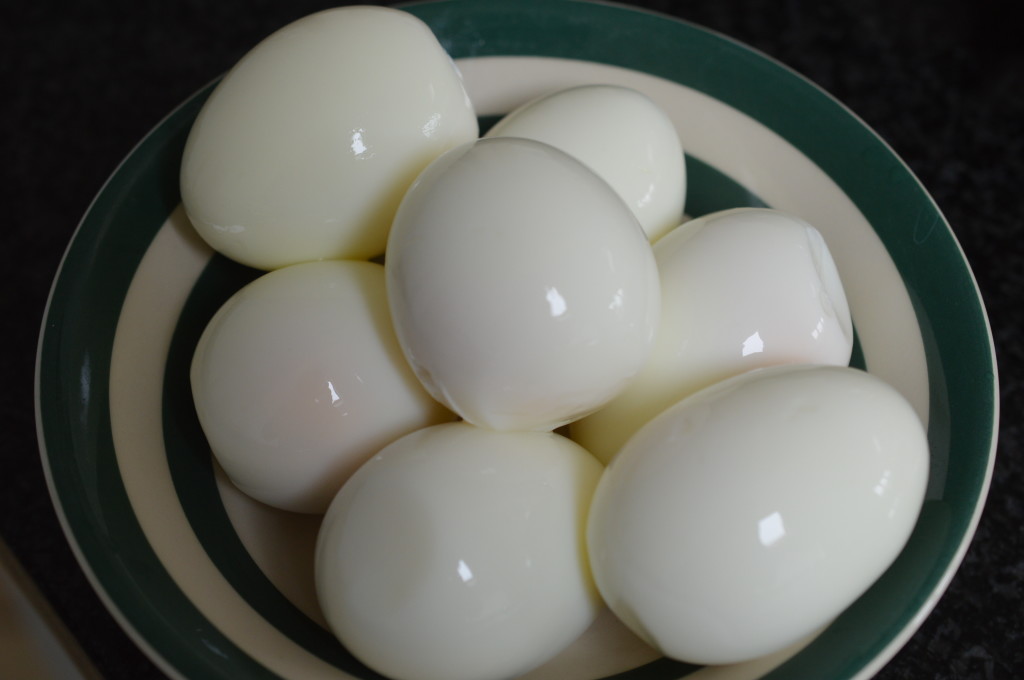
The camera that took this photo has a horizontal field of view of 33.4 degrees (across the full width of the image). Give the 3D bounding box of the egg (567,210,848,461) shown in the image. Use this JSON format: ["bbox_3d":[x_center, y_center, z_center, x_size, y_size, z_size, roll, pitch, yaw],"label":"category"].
[{"bbox_3d":[0.035,0.002,0.304,0.059,0.044,0.044,-43,66,-7],"label":"egg"}]

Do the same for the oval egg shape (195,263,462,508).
[{"bbox_3d":[-0.031,0.008,0.302,0.045,0.058,0.045,39,109,22],"label":"oval egg shape"}]

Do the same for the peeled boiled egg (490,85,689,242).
[{"bbox_3d":[0.009,-0.024,0.325,0.056,0.042,0.042,-47,65,4],"label":"peeled boiled egg"}]

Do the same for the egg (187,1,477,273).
[{"bbox_3d":[-0.033,-0.036,0.311,0.058,0.043,0.043,-34,61,0],"label":"egg"}]

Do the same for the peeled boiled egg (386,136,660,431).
[{"bbox_3d":[0.001,-0.009,0.271,0.043,0.043,0.056,-9,36,-7],"label":"peeled boiled egg"}]

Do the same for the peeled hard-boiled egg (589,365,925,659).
[{"bbox_3d":[0.038,0.026,0.266,0.058,0.041,0.041,-31,61,-8],"label":"peeled hard-boiled egg"}]

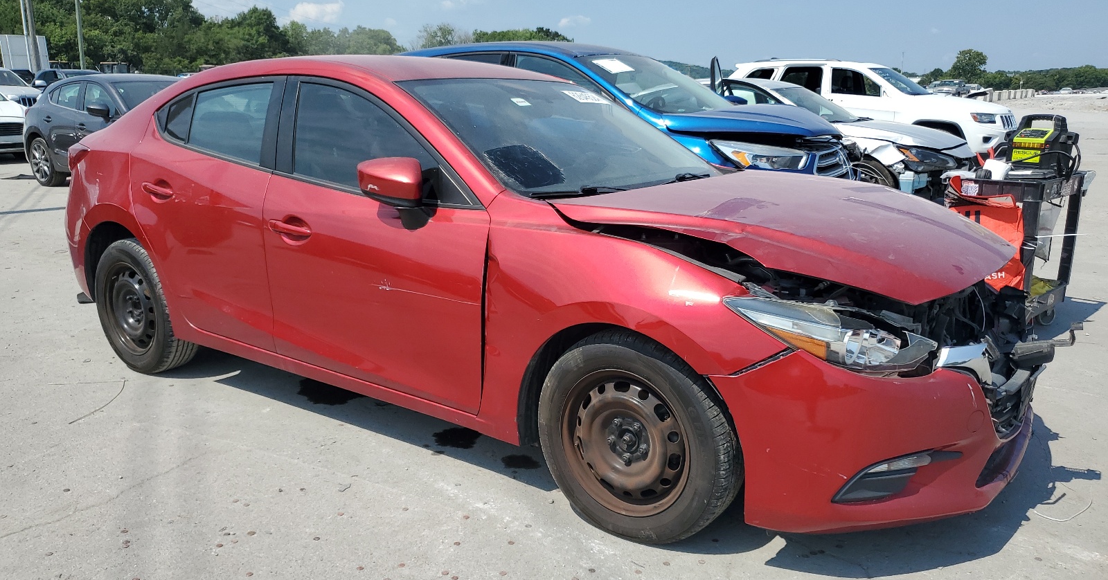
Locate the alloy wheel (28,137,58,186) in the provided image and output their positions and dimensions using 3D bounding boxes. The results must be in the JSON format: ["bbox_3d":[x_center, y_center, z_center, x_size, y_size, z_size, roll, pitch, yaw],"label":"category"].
[{"bbox_3d":[-6.843,-1.727,11.250,0.650,0.650,0.215,9,16,32],"label":"alloy wheel"}]

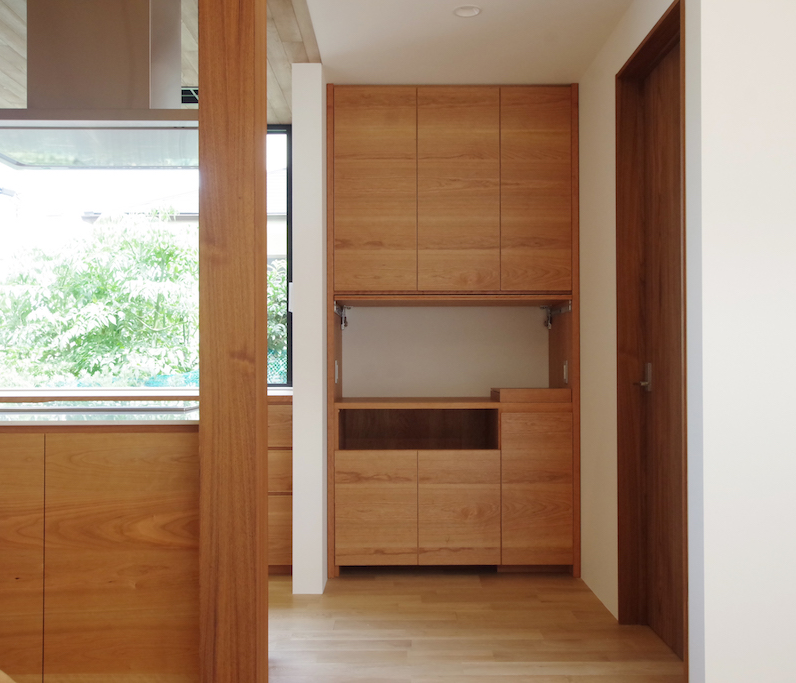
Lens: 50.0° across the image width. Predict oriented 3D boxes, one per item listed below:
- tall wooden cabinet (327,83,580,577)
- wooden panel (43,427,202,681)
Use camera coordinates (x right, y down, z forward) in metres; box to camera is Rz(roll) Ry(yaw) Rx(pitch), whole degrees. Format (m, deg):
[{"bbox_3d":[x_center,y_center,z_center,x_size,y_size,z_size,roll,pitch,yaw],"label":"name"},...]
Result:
[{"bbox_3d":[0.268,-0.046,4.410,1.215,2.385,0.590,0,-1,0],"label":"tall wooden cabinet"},{"bbox_3d":[-0.824,0.660,2.570,0.485,0.775,0.030,0,-1,0],"label":"wooden panel"}]

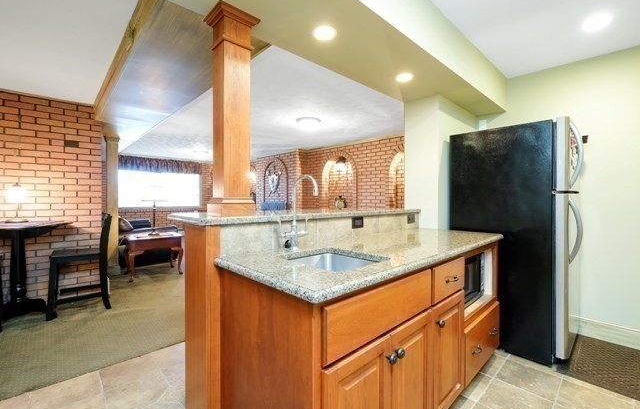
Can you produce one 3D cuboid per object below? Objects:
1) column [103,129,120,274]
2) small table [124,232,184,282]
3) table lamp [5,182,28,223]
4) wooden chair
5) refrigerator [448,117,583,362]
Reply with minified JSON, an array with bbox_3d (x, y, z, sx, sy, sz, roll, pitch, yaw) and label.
[{"bbox_3d":[-3.249,-0.025,4.178,0.184,2.242,0.184,-1,1,-42],"label":"column"},{"bbox_3d":[-2.629,0.798,4.229,0.753,0.590,0.586,-1,1,-42],"label":"small table"},{"bbox_3d":[-3.011,-0.018,2.658,0.161,0.375,0.161,-1,1,-42],"label":"table lamp"},{"bbox_3d":[-2.569,0.611,2.871,0.500,1.006,0.495,-1,1,-42],"label":"wooden chair"},{"bbox_3d":[1.677,0.261,2.268,0.747,1.690,0.804,-1,1,-42],"label":"refrigerator"}]

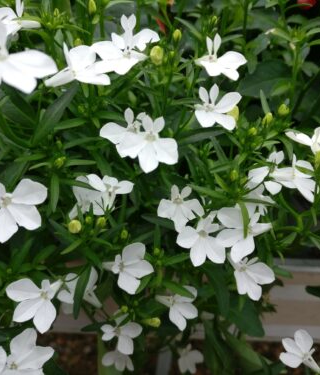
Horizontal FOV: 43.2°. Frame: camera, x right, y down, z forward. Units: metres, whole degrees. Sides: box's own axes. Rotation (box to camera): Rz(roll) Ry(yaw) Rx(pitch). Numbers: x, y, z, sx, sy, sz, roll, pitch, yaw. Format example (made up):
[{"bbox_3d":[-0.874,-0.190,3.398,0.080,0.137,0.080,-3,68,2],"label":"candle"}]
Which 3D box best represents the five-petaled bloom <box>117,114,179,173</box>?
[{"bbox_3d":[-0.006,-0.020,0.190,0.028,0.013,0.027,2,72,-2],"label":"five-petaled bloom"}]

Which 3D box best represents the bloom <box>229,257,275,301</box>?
[{"bbox_3d":[0.041,0.041,0.182,0.021,0.020,0.012,-11,9,-16],"label":"bloom"}]

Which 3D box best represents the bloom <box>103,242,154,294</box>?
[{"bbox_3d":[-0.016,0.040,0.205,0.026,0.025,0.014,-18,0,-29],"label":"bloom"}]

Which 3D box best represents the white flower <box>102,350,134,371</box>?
[{"bbox_3d":[-0.023,0.093,0.220,0.018,0.018,0.011,0,3,0],"label":"white flower"}]

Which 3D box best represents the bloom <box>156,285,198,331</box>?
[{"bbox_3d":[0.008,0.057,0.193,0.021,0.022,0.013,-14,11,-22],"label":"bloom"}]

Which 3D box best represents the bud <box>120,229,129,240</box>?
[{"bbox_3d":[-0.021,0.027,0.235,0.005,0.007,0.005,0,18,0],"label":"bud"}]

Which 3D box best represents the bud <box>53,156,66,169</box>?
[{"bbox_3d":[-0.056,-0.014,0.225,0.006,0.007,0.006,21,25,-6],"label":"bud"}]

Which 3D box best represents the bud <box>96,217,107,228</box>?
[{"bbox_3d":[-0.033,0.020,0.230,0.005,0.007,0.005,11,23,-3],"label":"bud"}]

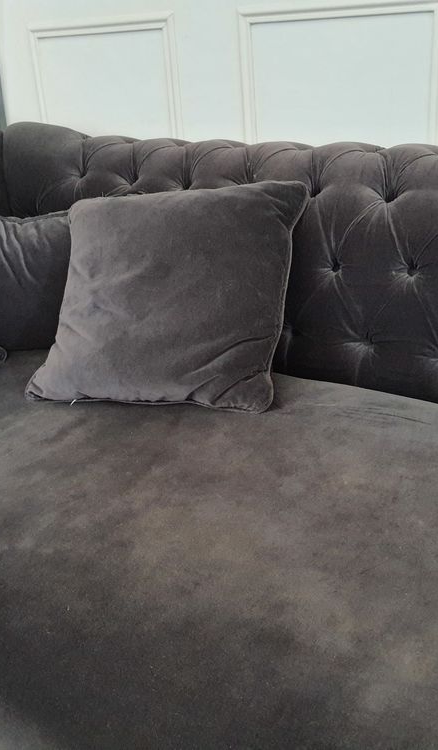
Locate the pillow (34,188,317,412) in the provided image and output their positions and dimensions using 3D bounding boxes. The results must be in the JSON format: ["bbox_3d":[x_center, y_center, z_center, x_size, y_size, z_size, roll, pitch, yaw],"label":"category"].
[{"bbox_3d":[-0.096,-0.138,1.266,0.440,0.400,0.150,2,-21,21],"label":"pillow"}]

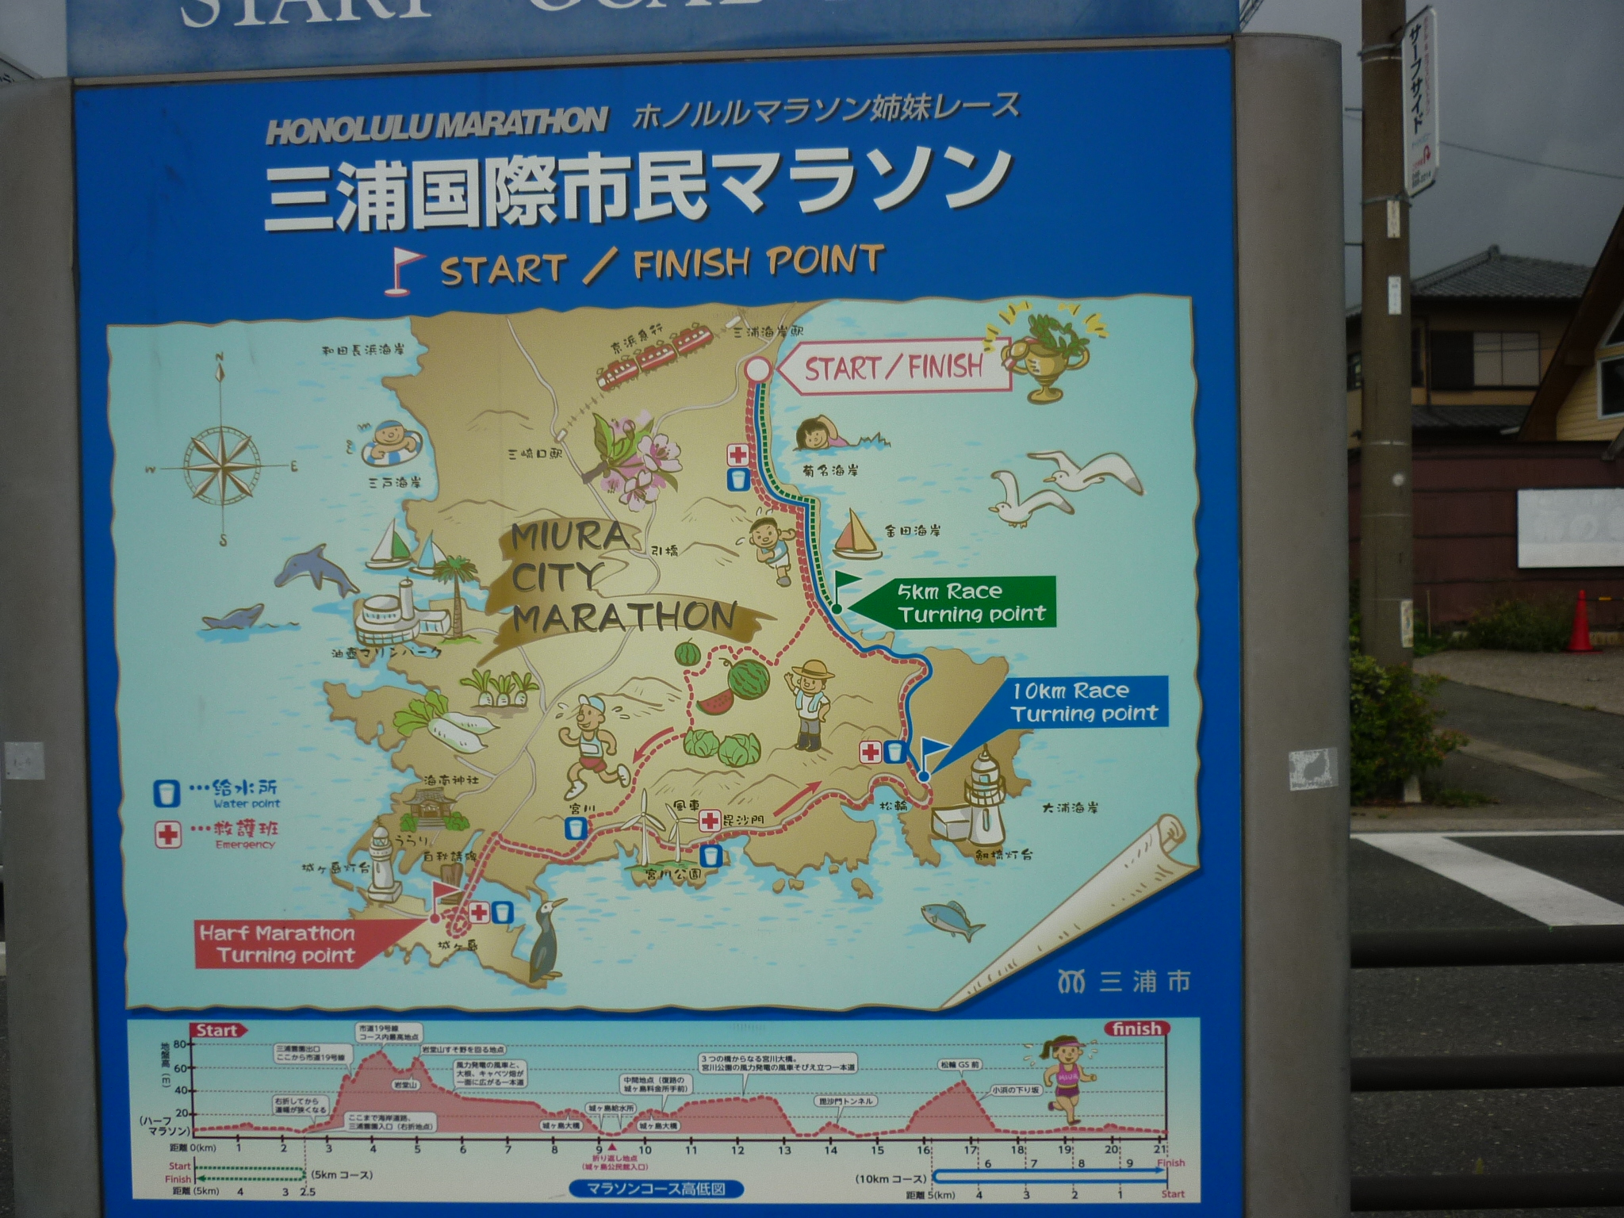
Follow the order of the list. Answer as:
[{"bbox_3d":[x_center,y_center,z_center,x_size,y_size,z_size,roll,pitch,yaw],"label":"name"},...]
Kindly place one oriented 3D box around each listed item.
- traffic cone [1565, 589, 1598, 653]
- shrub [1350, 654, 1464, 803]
[{"bbox_3d":[8.540,0.142,17.150,0.390,0.700,0.390,0,1,18],"label":"traffic cone"},{"bbox_3d":[3.680,0.770,10.150,1.080,0.970,0.920,-1,1,0],"label":"shrub"}]

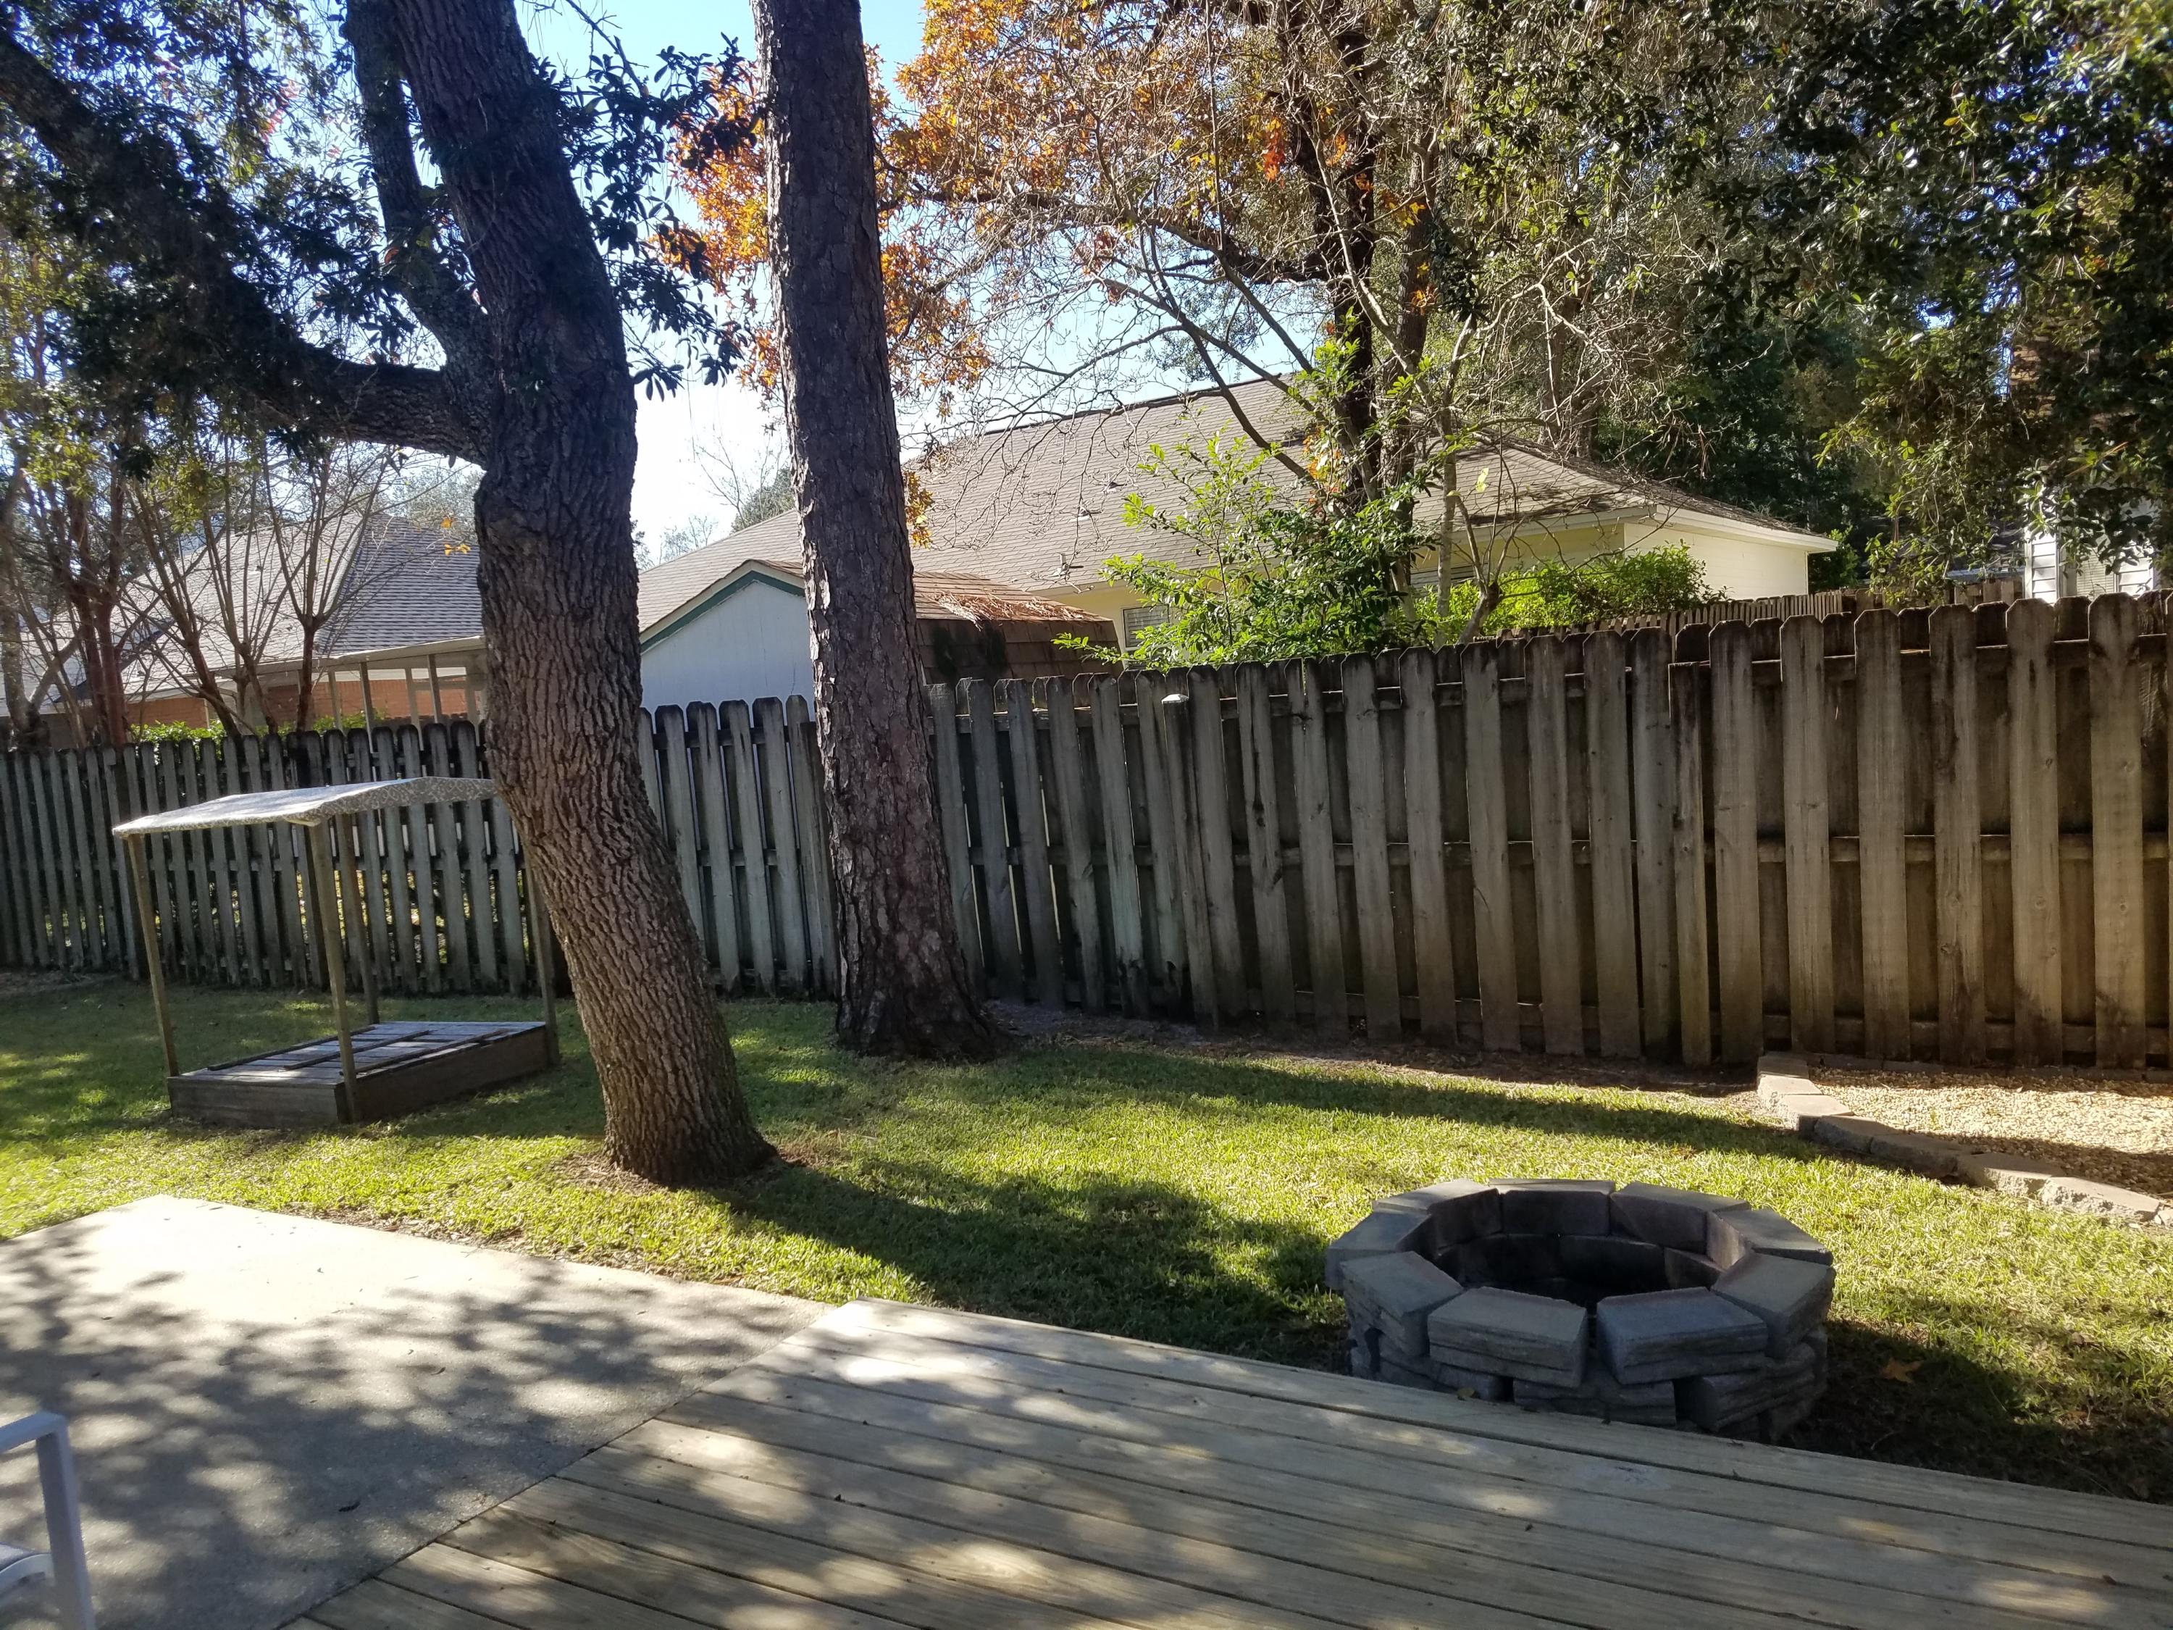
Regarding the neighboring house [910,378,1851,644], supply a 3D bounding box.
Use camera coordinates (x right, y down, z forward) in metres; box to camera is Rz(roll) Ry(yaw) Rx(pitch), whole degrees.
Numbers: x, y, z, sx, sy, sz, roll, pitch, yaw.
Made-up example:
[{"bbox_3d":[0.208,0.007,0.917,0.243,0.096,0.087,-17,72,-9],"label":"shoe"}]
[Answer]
[{"bbox_3d":[0.986,-3.171,23.550,16.600,5.558,11.436,-2,5,32],"label":"neighboring house"}]

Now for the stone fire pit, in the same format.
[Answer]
[{"bbox_3d":[1.134,1.150,3.788,1.097,0.300,1.097,-5,4,0],"label":"stone fire pit"}]

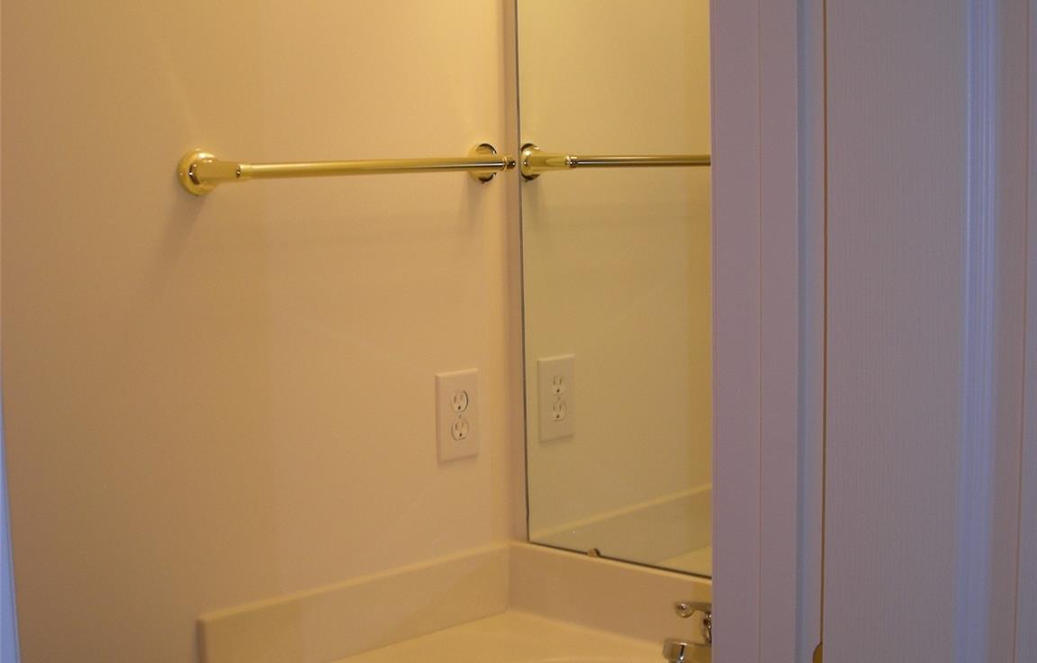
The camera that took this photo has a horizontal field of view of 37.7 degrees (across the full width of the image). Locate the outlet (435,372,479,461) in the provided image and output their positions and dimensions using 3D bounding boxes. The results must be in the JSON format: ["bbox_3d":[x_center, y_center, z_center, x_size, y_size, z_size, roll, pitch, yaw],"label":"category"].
[{"bbox_3d":[-0.082,0.118,2.134,0.008,0.123,0.079,4,7,43],"label":"outlet"}]

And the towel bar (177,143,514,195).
[{"bbox_3d":[-0.189,-0.211,1.945,0.077,0.056,0.540,4,7,43],"label":"towel bar"}]

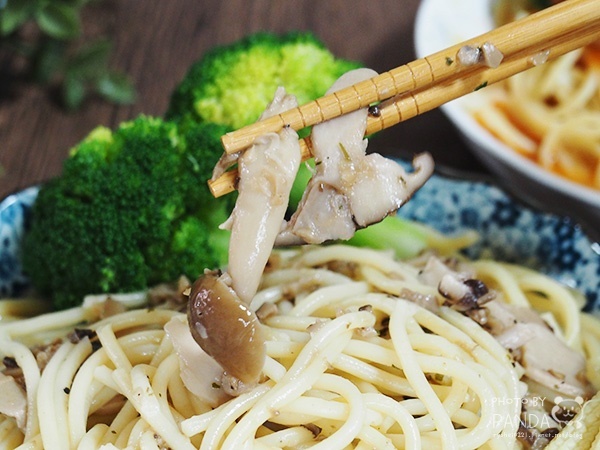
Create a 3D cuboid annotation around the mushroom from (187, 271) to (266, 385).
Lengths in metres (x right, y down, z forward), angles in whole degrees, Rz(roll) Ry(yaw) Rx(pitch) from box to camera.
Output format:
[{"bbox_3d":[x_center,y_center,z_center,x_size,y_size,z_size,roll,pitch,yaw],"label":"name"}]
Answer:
[{"bbox_3d":[-0.017,0.024,0.405,0.013,0.029,0.026,-27,0,-24],"label":"mushroom"}]

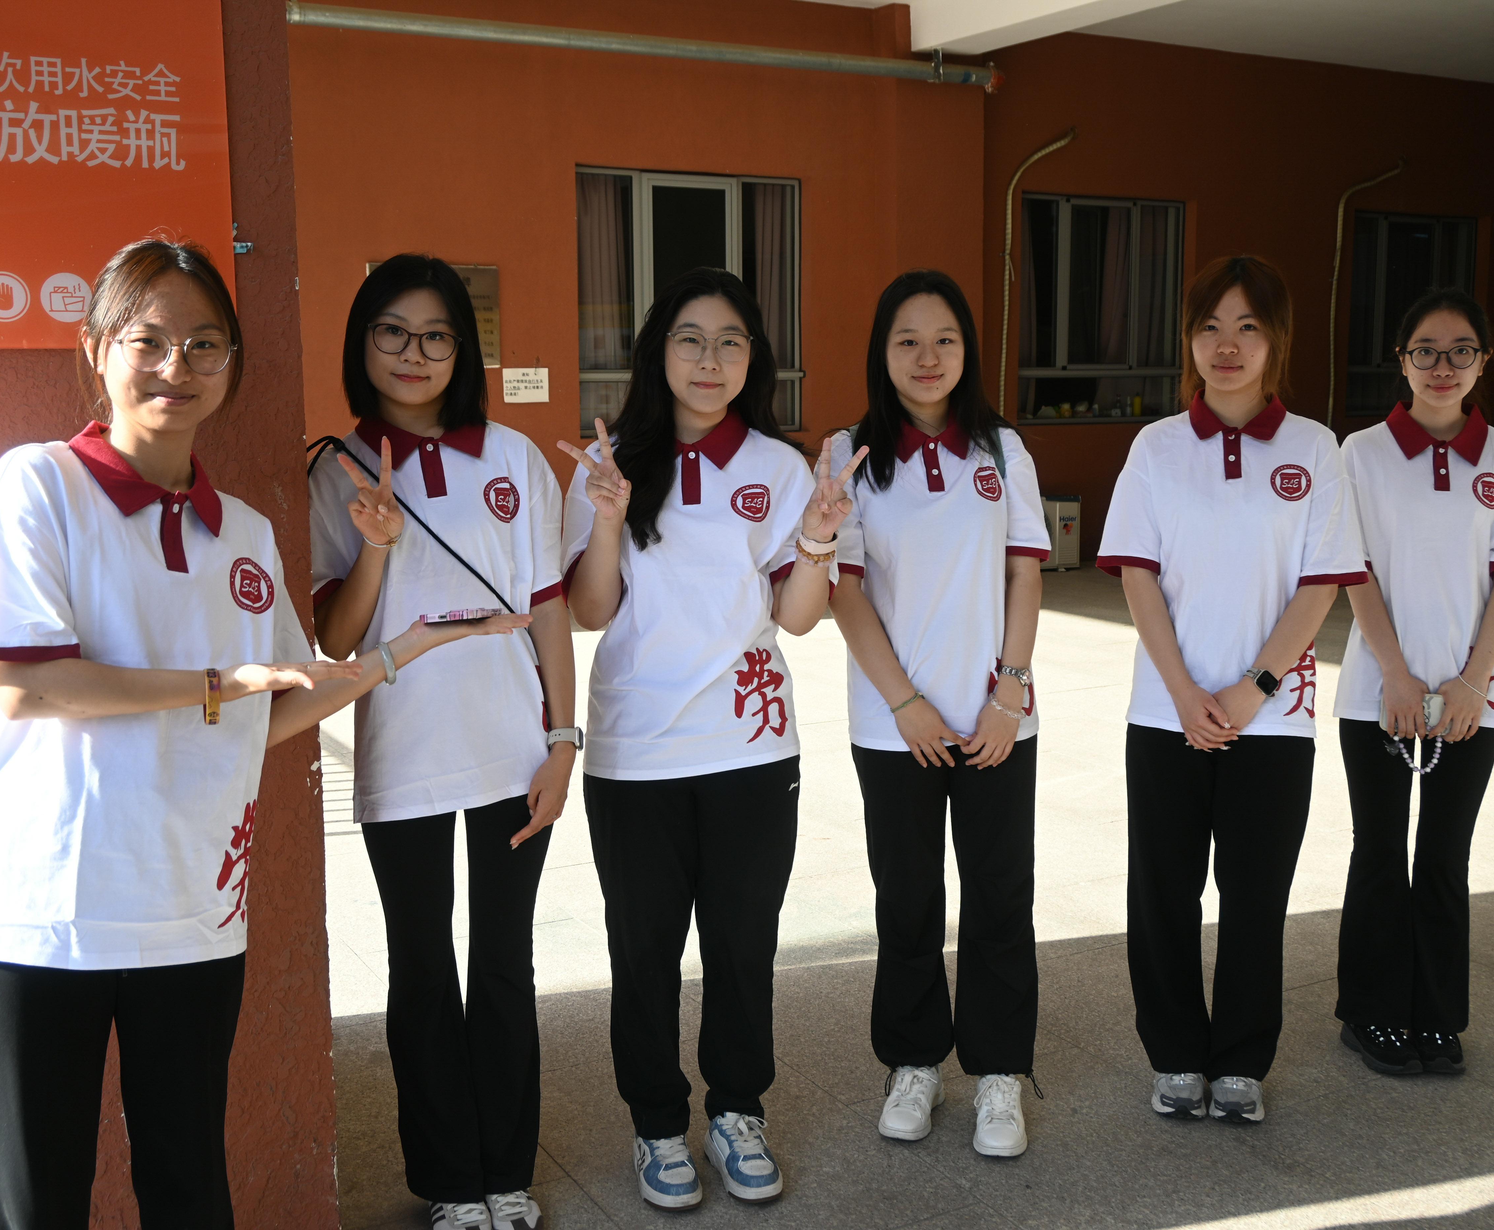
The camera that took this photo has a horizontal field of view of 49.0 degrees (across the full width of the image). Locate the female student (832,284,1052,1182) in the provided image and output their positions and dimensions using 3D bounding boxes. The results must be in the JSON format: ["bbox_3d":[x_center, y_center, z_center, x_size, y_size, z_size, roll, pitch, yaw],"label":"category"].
[{"bbox_3d":[0.367,0.186,3.152,0.435,1.661,0.300,-1,9,-6],"label":"female student"}]

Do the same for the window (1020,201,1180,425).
[{"bbox_3d":[2.630,-2.255,12.192,1.641,1.621,0.120,-6,10,-29],"label":"window"}]

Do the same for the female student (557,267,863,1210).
[{"bbox_3d":[-0.067,0.220,2.962,0.563,1.659,0.330,-3,9,-13],"label":"female student"}]

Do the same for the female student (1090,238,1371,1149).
[{"bbox_3d":[0.941,0.152,3.245,0.506,1.688,0.290,2,9,17],"label":"female student"}]

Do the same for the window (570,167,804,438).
[{"bbox_3d":[-0.352,-1.982,10.496,1.644,1.629,0.120,-6,10,-29],"label":"window"}]

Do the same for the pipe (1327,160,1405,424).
[{"bbox_3d":[5.077,-2.548,13.421,0.822,2.324,0.090,-6,10,-29],"label":"pipe"}]

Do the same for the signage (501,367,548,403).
[{"bbox_3d":[-1.328,-1.384,9.918,0.292,0.211,0.010,-6,10,-29],"label":"signage"}]

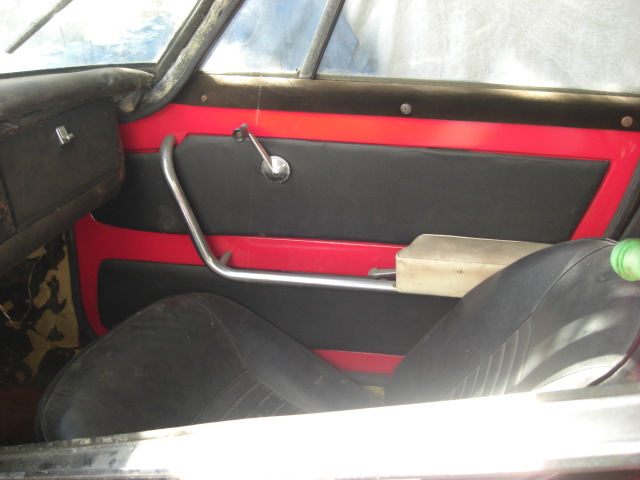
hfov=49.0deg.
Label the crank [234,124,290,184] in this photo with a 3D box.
[{"bbox_3d":[-0.117,-0.165,1.392,0.059,0.147,0.057,-32,17,16],"label":"crank"}]

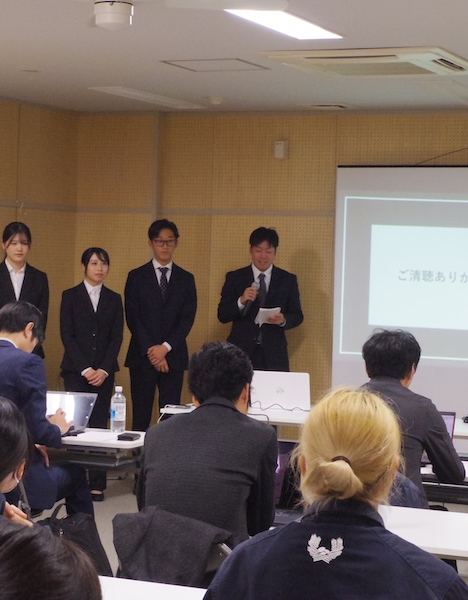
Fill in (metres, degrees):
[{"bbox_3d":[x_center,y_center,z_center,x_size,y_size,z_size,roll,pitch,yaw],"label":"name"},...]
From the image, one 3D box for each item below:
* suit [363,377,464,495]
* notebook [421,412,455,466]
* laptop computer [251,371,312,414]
[{"bbox_3d":[0.621,0.609,5.846,0.480,0.640,0.470,2,2,24],"label":"suit"},{"bbox_3d":[0.737,0.566,6.330,0.312,0.208,0.286,2,2,20],"label":"notebook"},{"bbox_3d":[0.275,0.489,8.297,0.328,0.228,0.294,2,2,13],"label":"laptop computer"}]

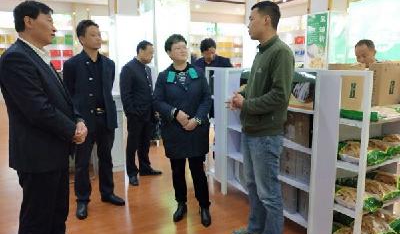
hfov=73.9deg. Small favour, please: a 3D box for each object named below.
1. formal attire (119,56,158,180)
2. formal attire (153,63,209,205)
[{"bbox_3d":[-0.730,0.012,3.280,0.320,1.400,0.460,4,8,28],"label":"formal attire"},{"bbox_3d":[-0.155,0.150,2.309,0.490,1.260,0.320,-1,8,-9],"label":"formal attire"}]

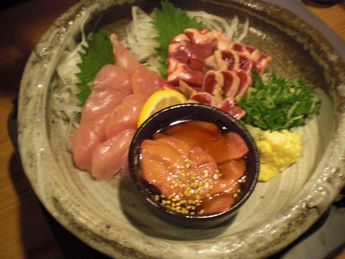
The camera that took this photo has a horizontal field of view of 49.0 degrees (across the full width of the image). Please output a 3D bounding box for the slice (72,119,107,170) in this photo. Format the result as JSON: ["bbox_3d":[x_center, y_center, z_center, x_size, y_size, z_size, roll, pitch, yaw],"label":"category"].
[{"bbox_3d":[-0.073,0.012,0.334,0.023,0.014,0.050,11,57,7],"label":"slice"}]

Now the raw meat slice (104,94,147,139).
[{"bbox_3d":[-0.042,-0.012,0.343,0.024,0.014,0.047,27,60,17],"label":"raw meat slice"}]

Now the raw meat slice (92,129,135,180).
[{"bbox_3d":[-0.052,0.020,0.330,0.022,0.014,0.050,26,60,16],"label":"raw meat slice"}]

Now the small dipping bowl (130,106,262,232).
[{"bbox_3d":[0.017,0.032,0.307,0.100,0.043,0.100,0,56,0],"label":"small dipping bowl"}]

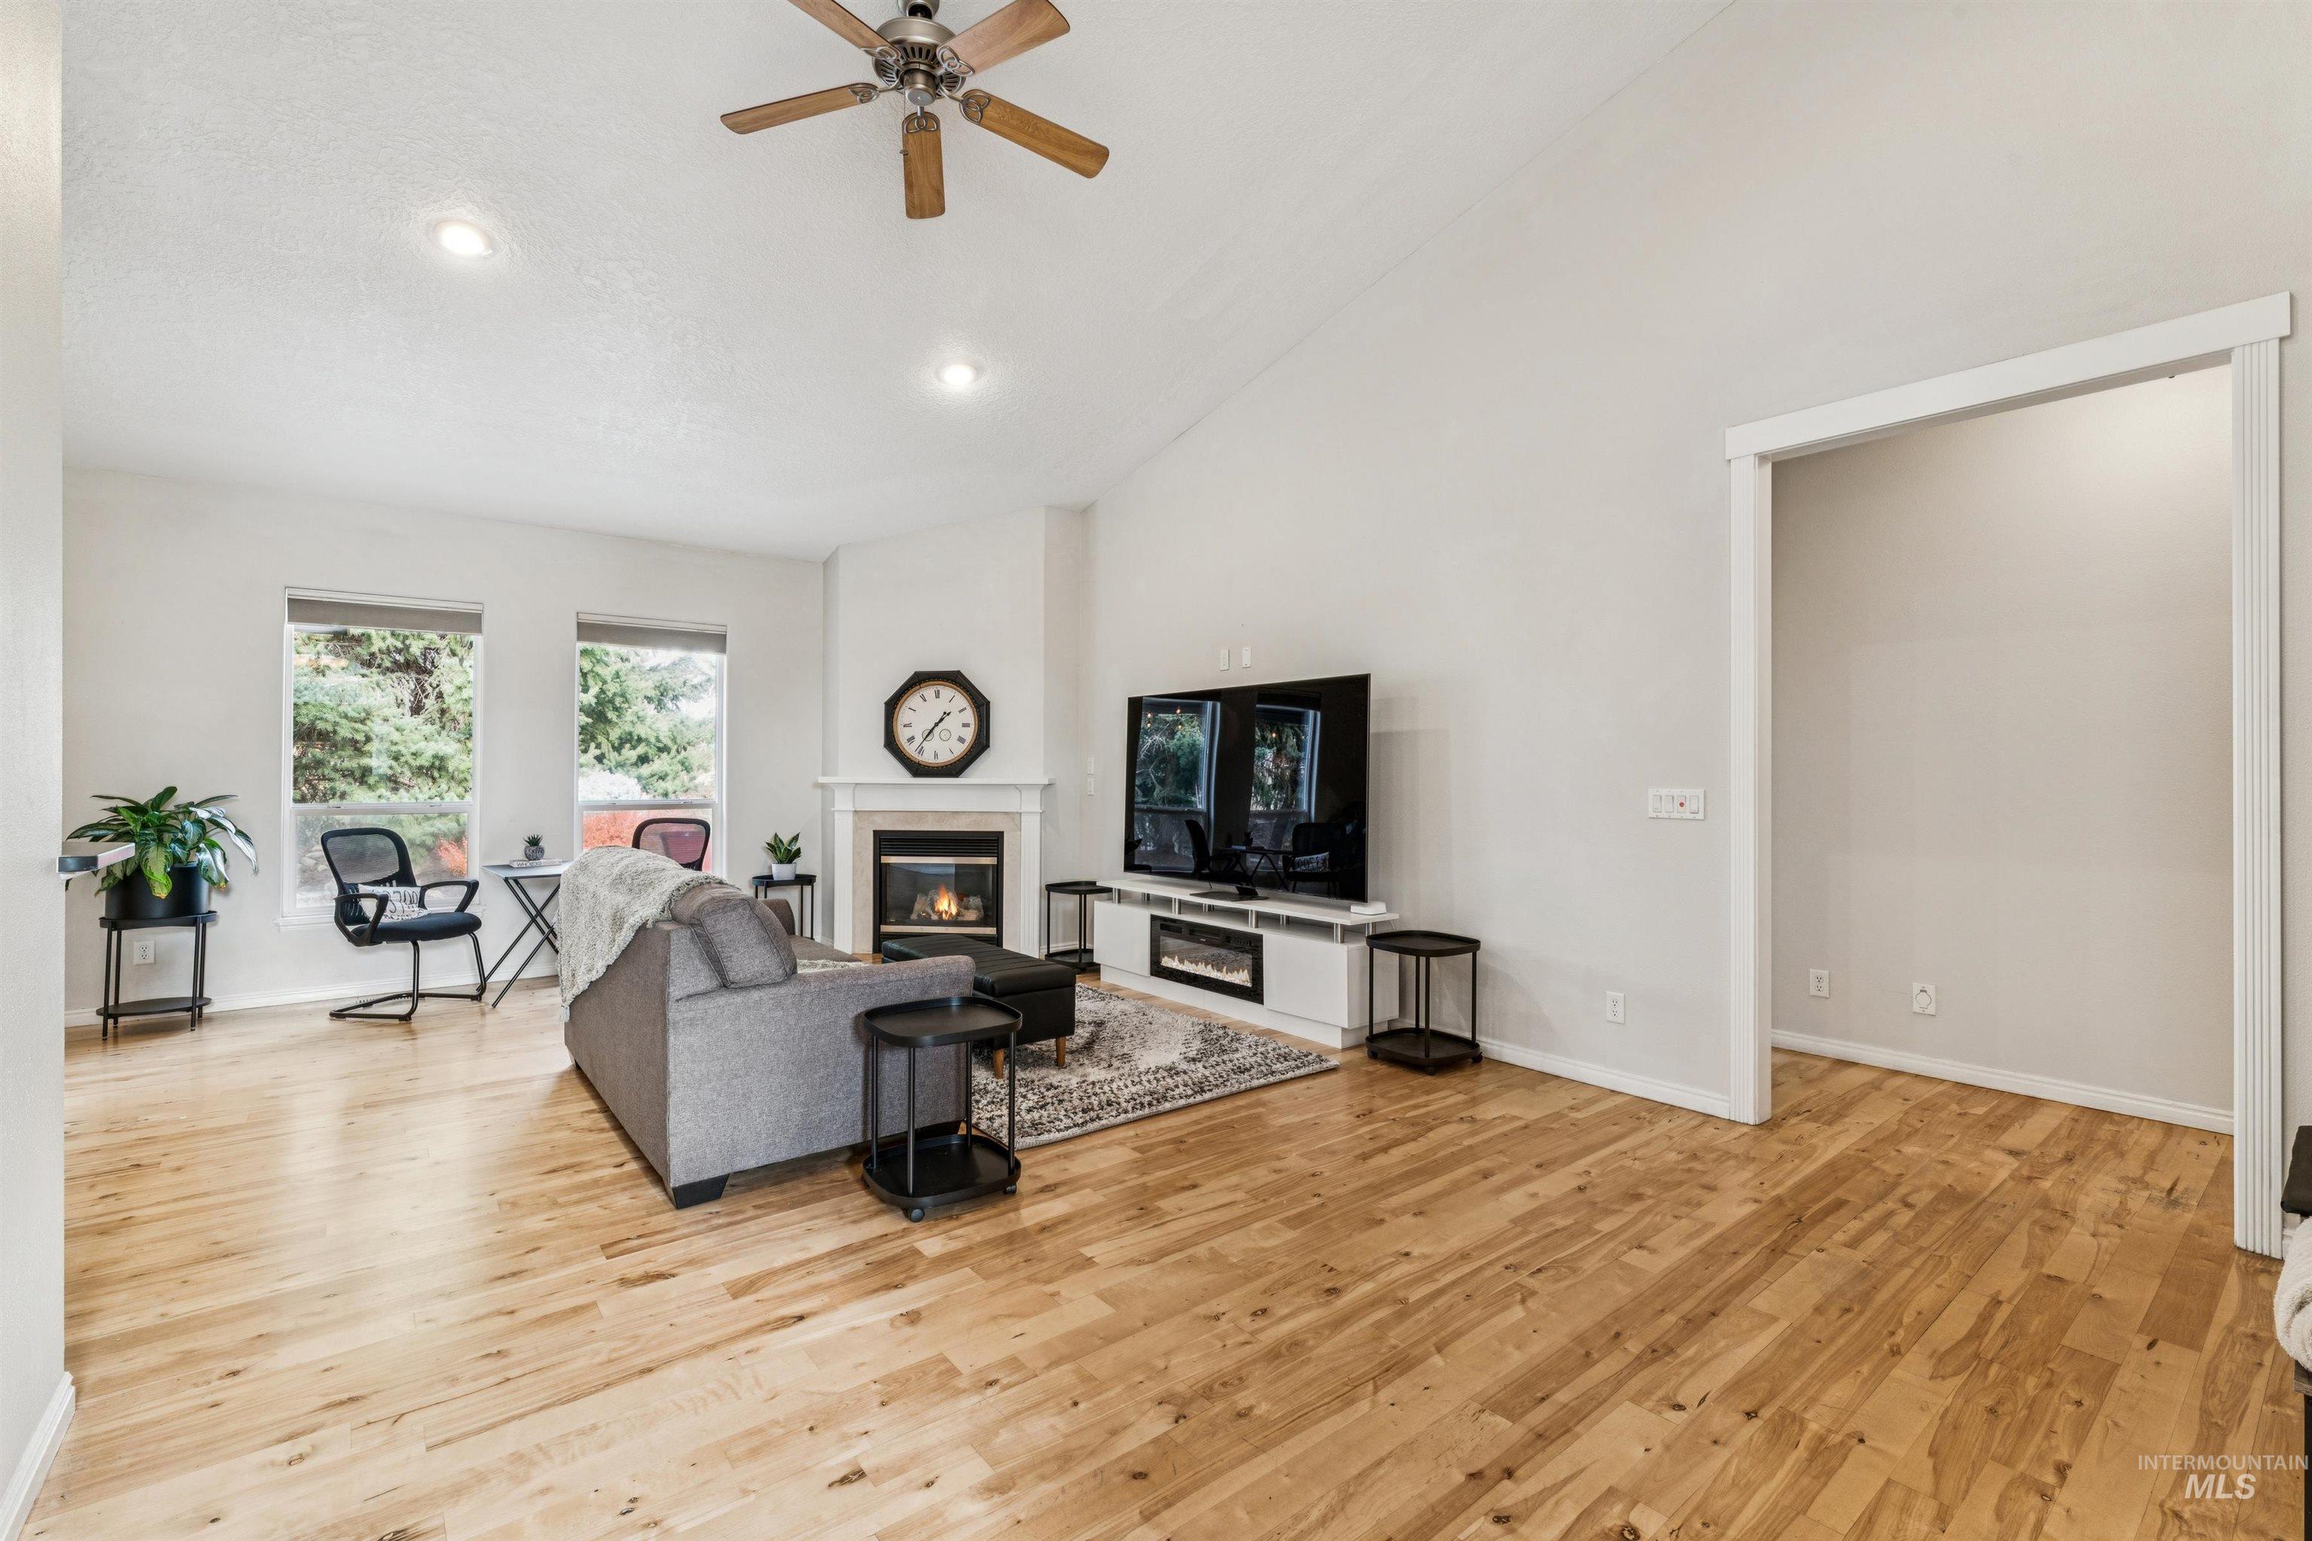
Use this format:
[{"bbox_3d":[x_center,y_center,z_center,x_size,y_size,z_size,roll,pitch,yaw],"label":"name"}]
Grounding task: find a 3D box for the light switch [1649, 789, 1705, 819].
[{"bbox_3d":[1.982,0.129,3.669,0.012,0.115,0.203,0,0,-41],"label":"light switch"}]

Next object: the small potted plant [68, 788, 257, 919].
[{"bbox_3d":[-4.890,0.418,4.763,0.630,0.640,0.560,0,0,-38],"label":"small potted plant"}]

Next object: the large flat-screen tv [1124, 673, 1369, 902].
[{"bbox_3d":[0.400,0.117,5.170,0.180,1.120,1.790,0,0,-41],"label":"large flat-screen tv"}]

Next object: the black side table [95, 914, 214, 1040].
[{"bbox_3d":[-4.910,0.991,4.731,0.410,0.565,0.410,0,0,-36],"label":"black side table"}]

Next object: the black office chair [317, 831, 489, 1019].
[{"bbox_3d":[-4.043,0.796,5.171,0.580,0.966,0.590,0,0,7],"label":"black office chair"}]

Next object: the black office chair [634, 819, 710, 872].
[{"bbox_3d":[-3.104,0.799,5.968,0.590,0.966,0.580,0,0,2],"label":"black office chair"}]

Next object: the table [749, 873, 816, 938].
[{"bbox_3d":[-2.530,1.012,6.570,0.405,0.546,0.405,0,0,-38],"label":"table"}]

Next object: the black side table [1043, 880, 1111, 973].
[{"bbox_3d":[-0.471,1.016,6.213,0.410,0.535,0.415,0,0,-41],"label":"black side table"}]

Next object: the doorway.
[{"bbox_3d":[2.567,0.018,3.051,0.160,2.530,1.330,0,0,-41],"label":"doorway"}]

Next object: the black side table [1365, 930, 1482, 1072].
[{"bbox_3d":[1.186,1.018,4.266,0.415,0.530,0.415,0,0,-41],"label":"black side table"}]

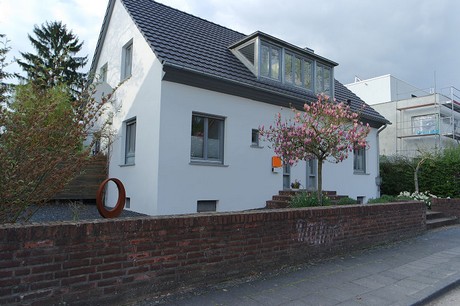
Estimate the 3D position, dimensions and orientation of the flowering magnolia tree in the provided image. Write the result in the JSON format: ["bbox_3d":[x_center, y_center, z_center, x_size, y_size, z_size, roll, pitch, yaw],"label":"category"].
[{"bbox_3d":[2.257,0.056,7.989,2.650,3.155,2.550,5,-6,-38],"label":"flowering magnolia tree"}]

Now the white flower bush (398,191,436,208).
[{"bbox_3d":[5.506,1.447,8.993,0.750,0.520,0.900,5,-6,-38],"label":"white flower bush"}]

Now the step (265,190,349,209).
[{"bbox_3d":[3.008,1.639,10.687,3.420,0.556,1.410,5,-6,-38],"label":"step"}]

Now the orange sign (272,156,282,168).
[{"bbox_3d":[1.617,0.315,10.545,0.426,0.398,0.080,5,-6,-38],"label":"orange sign"}]

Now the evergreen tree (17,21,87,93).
[{"bbox_3d":[-12.224,-3.295,20.673,5.500,11.593,5.500,5,-6,-38],"label":"evergreen tree"}]

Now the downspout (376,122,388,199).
[{"bbox_3d":[7.420,0.483,14.787,0.150,3.712,0.520,5,-6,-38],"label":"downspout"}]

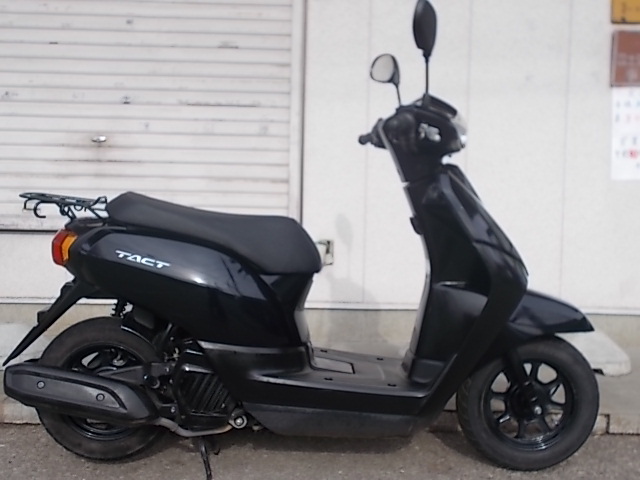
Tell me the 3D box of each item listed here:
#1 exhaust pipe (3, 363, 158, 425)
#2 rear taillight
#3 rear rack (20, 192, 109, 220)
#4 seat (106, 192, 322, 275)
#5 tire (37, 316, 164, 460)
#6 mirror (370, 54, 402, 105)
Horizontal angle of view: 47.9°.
[{"bbox_3d":[-0.614,0.394,1.881,0.390,0.115,0.130,11,3,-6],"label":"exhaust pipe"},{"bbox_3d":[-0.663,0.021,1.877,0.070,0.097,0.090,0,4,-16],"label":"rear taillight"},{"bbox_3d":[-0.688,-0.093,1.957,0.225,0.070,0.210,1,4,-5],"label":"rear rack"},{"bbox_3d":[-0.288,-0.021,1.997,0.600,0.210,0.270,1,4,-5],"label":"seat"},{"bbox_3d":[-0.594,0.413,2.000,0.402,0.402,0.085,1,4,-5],"label":"tire"},{"bbox_3d":[0.204,-0.495,2.229,0.060,0.165,0.125,0,4,-22],"label":"mirror"}]

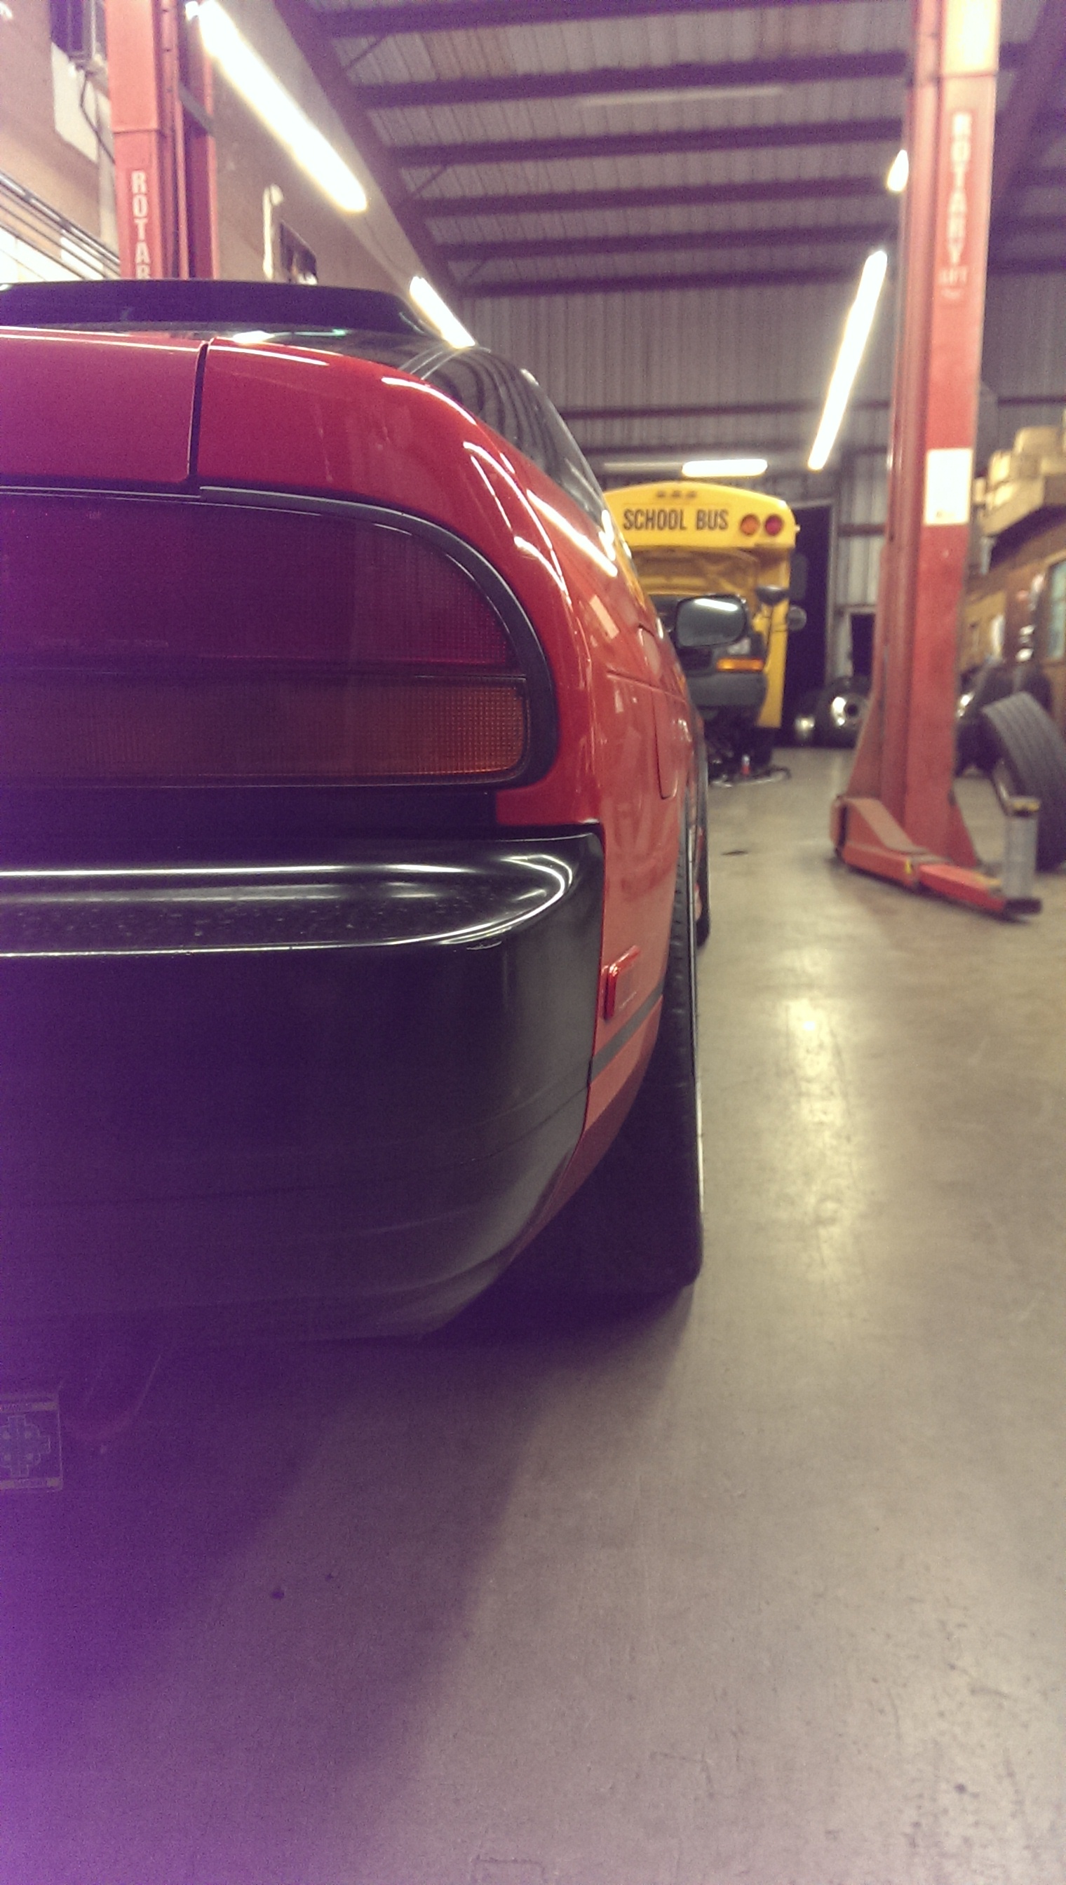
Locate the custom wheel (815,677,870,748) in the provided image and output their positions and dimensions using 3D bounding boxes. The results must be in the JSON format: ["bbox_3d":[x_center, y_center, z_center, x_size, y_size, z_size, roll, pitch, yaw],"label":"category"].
[{"bbox_3d":[4.554,-3.288,20.052,1.020,1.020,0.280,2,10,8],"label":"custom wheel"}]

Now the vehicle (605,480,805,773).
[{"bbox_3d":[1.719,-3.631,16.505,2.400,2.950,6.800,1,10,7],"label":"vehicle"}]

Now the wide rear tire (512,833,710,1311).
[{"bbox_3d":[0.096,0.119,1.790,0.240,0.635,0.635,0,10,8],"label":"wide rear tire"}]

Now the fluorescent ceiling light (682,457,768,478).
[{"bbox_3d":[2.813,-6.949,20.508,1.220,0.100,0.130,2,10,8],"label":"fluorescent ceiling light"}]

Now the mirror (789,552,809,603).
[{"bbox_3d":[2.752,-3.770,14.466,0.190,0.500,0.120,1,10,7],"label":"mirror"}]

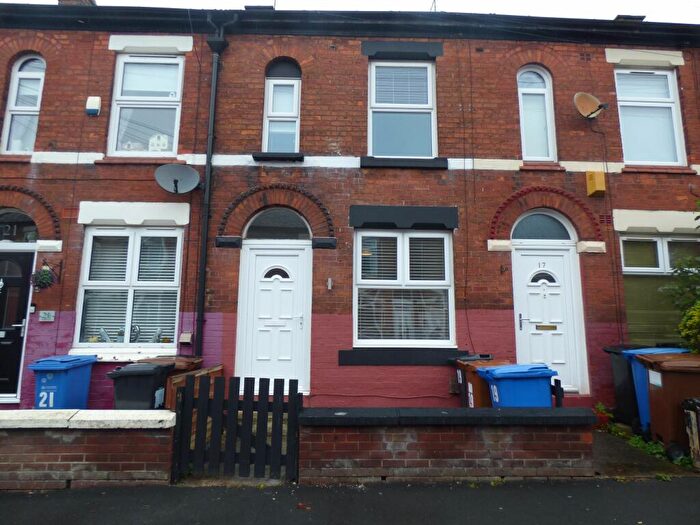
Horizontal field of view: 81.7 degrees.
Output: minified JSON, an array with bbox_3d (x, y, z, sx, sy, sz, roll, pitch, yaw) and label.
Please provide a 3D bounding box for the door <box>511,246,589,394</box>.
[{"bbox_3d":[2.760,0.772,5.711,0.980,2.094,0.100,1,-9,-2],"label":"door"}]

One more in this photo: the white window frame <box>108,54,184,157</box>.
[{"bbox_3d":[-2.952,-2.300,5.943,1.009,1.598,0.080,1,-9,-2],"label":"white window frame"}]

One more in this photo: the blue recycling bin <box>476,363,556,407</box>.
[{"bbox_3d":[1.932,1.724,4.690,0.730,1.070,0.580,1,-9,-2],"label":"blue recycling bin"}]

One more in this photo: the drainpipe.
[{"bbox_3d":[-1.920,-0.802,5.524,0.379,5.705,0.180,1,-9,-2],"label":"drainpipe"}]

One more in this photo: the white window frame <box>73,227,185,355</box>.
[{"bbox_3d":[-2.978,0.352,5.514,1.349,1.690,0.130,1,-9,-2],"label":"white window frame"}]

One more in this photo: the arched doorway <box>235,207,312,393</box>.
[{"bbox_3d":[-1.003,0.476,5.556,0.974,2.537,0.180,1,-9,-2],"label":"arched doorway"}]

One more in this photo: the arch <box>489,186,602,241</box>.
[{"bbox_3d":[2.774,-0.698,5.784,1.612,0.801,0.130,1,-9,-2],"label":"arch"}]

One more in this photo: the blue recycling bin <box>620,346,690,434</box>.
[{"bbox_3d":[3.653,1.566,4.774,0.580,1.070,0.500,1,-9,-2],"label":"blue recycling bin"}]

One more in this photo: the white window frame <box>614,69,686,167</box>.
[{"bbox_3d":[4.529,-2.195,6.126,0.952,1.548,0.120,1,-9,-2],"label":"white window frame"}]

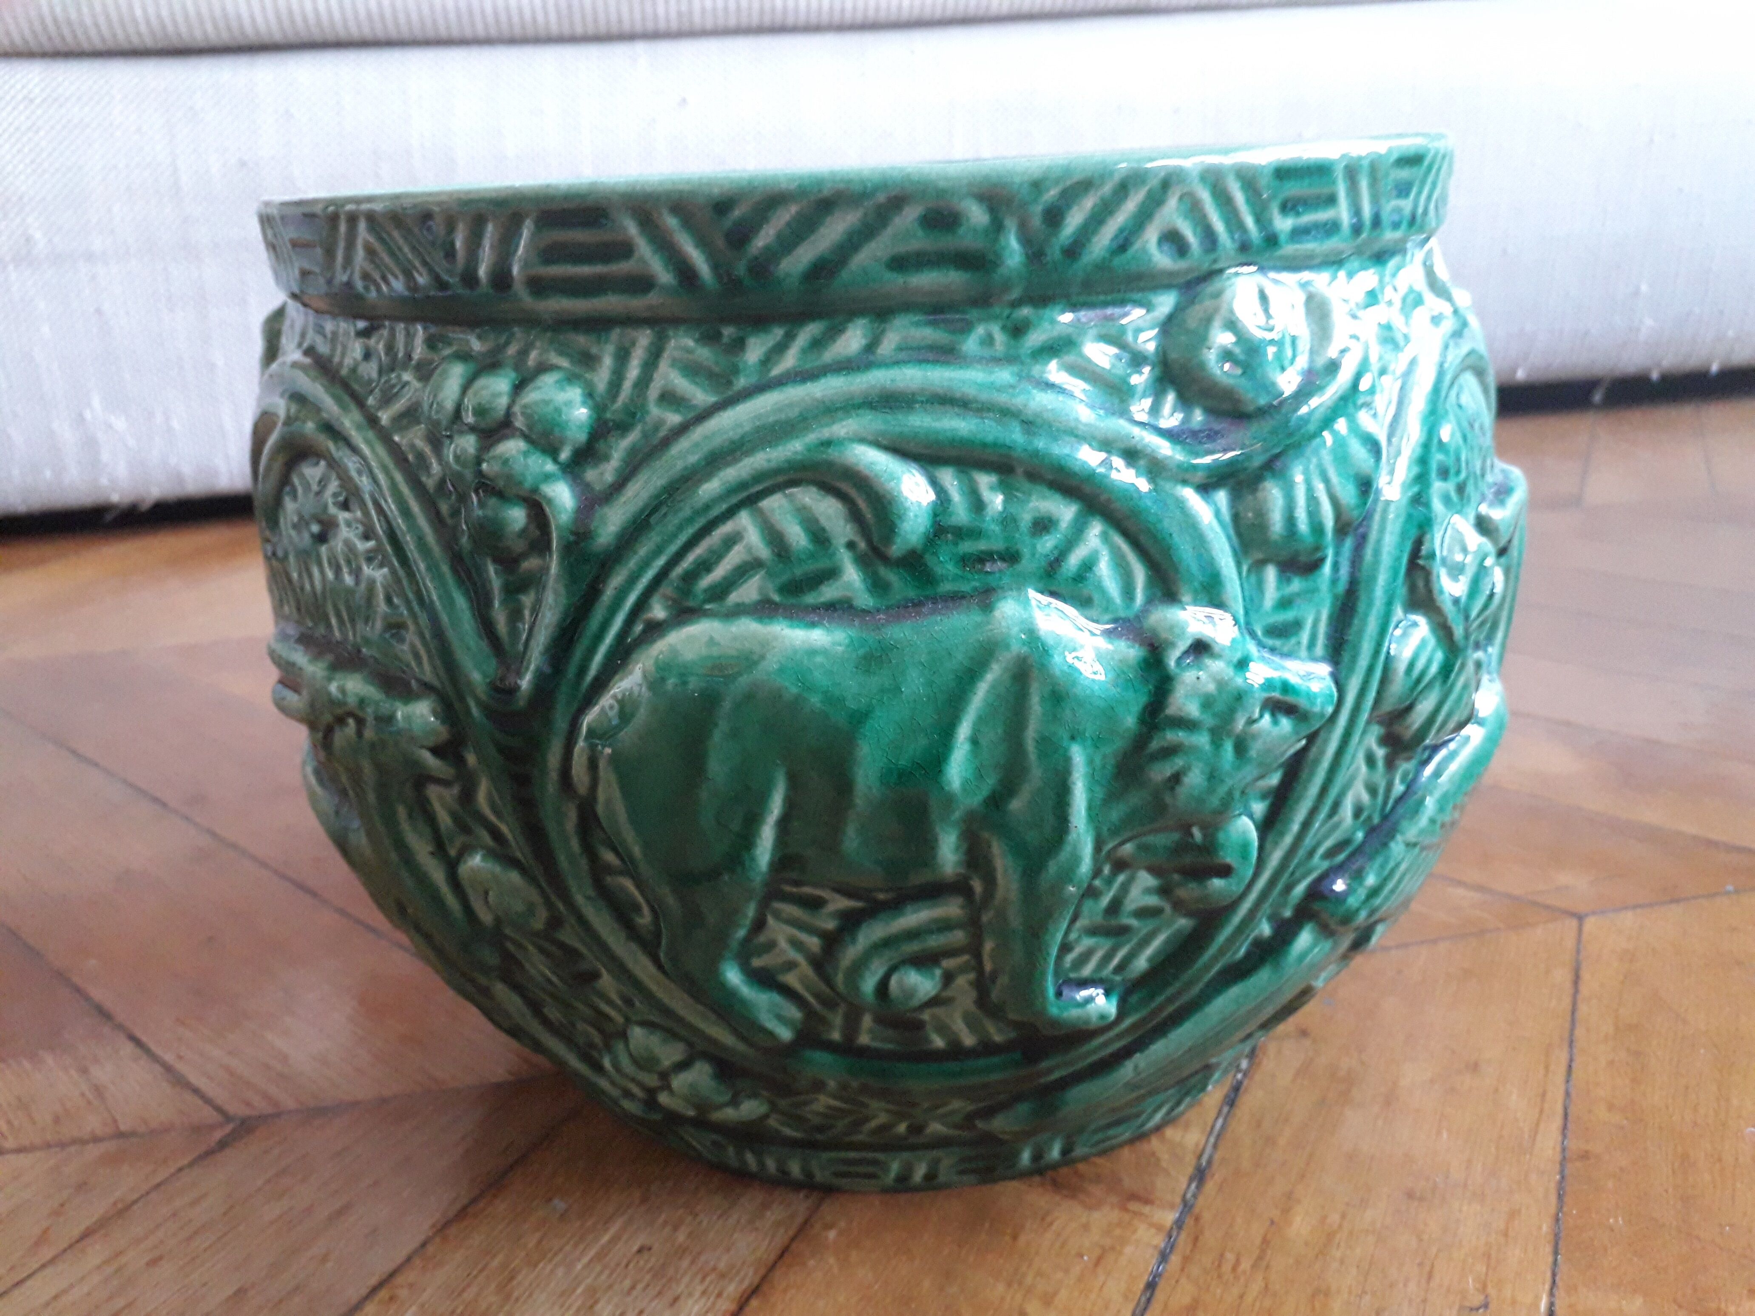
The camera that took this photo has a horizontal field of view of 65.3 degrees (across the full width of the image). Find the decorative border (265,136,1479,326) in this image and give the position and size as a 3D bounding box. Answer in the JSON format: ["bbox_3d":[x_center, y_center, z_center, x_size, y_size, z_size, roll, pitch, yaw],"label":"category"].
[{"bbox_3d":[-0.005,-0.106,0.325,0.260,0.021,0.260,-3,20,0],"label":"decorative border"}]

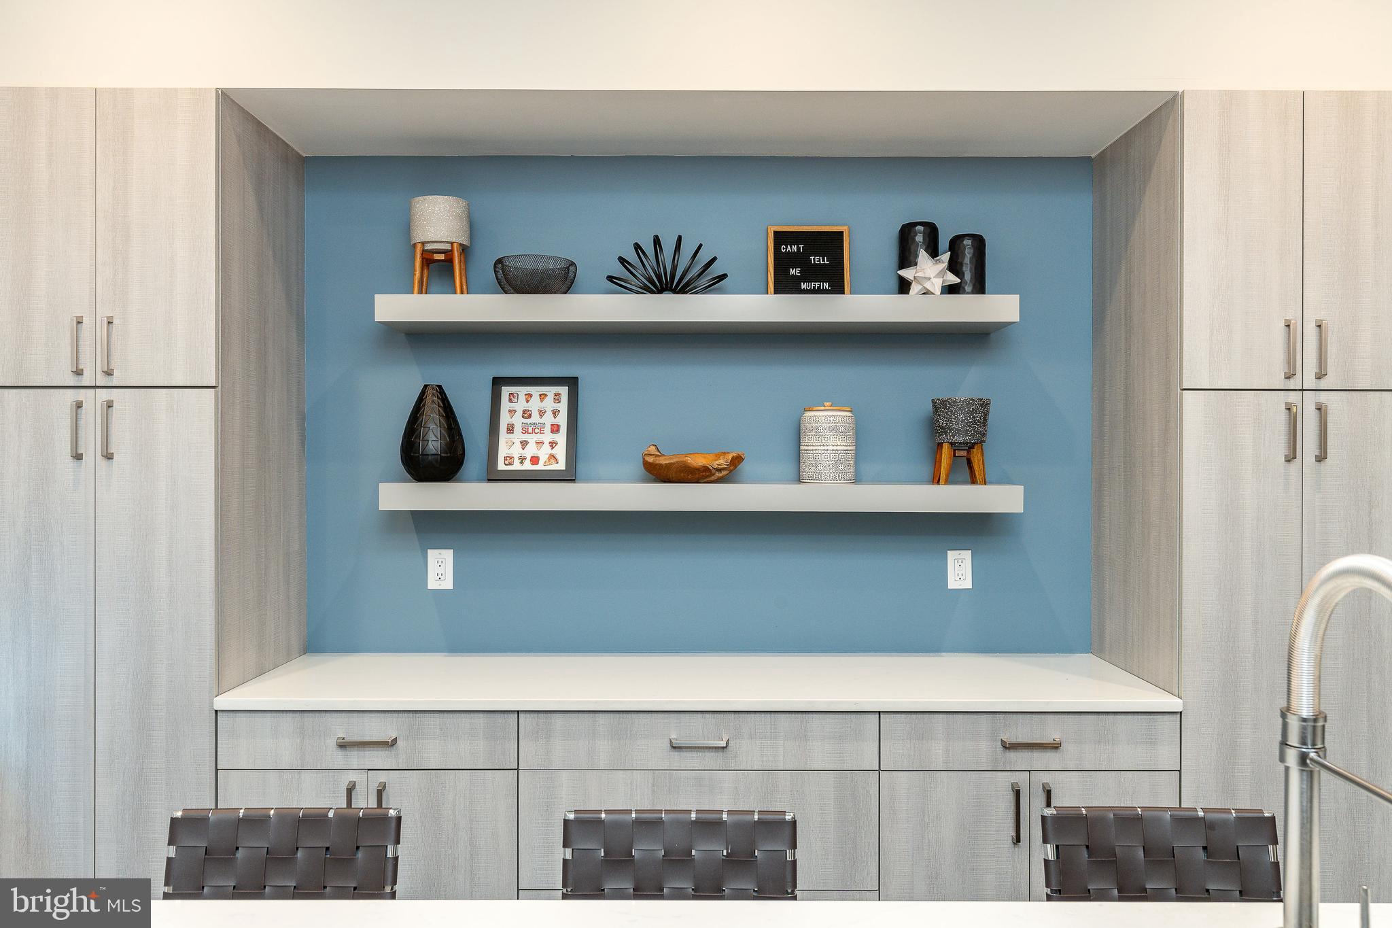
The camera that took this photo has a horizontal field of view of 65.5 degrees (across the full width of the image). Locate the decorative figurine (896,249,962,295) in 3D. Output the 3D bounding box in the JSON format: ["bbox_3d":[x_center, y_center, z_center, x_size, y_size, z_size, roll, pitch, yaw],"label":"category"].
[{"bbox_3d":[0.675,-0.548,3.136,0.185,0.144,0.166,0,0,0],"label":"decorative figurine"}]

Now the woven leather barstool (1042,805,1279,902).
[{"bbox_3d":[0.817,1.062,1.693,0.420,0.912,0.510,0,0,3],"label":"woven leather barstool"}]

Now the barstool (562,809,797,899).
[{"bbox_3d":[-0.029,1.066,1.700,0.420,0.900,0.480,0,0,0],"label":"barstool"}]

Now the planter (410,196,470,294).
[{"bbox_3d":[-0.757,-0.626,3.200,0.177,0.298,0.177,0,0,0],"label":"planter"}]

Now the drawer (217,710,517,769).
[{"bbox_3d":[-0.829,0.697,2.962,0.758,0.149,0.500,0,0,0],"label":"drawer"}]

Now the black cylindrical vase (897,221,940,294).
[{"bbox_3d":[0.667,-0.599,3.240,0.120,0.238,0.120,0,0,0],"label":"black cylindrical vase"}]

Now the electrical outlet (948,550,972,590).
[{"bbox_3d":[0.820,0.329,3.360,0.074,0.118,0.010,0,0,0],"label":"electrical outlet"}]

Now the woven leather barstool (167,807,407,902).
[{"bbox_3d":[-0.712,1.050,1.690,0.430,0.900,0.500,0,0,-2],"label":"woven leather barstool"}]

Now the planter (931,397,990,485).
[{"bbox_3d":[0.782,-0.066,3.189,0.175,0.250,0.175,0,0,0],"label":"planter"}]

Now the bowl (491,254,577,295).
[{"bbox_3d":[-0.472,-0.536,3.200,0.247,0.119,0.247,0,0,0],"label":"bowl"}]

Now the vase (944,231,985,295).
[{"bbox_3d":[0.812,-0.579,3.236,0.112,0.204,0.112,0,0,0],"label":"vase"}]

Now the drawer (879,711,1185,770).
[{"bbox_3d":[0.846,0.704,2.950,0.759,0.150,0.460,0,0,0],"label":"drawer"}]

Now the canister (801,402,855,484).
[{"bbox_3d":[0.391,-0.061,3.200,0.162,0.239,0.162,0,0,0],"label":"canister"}]

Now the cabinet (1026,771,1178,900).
[{"bbox_3d":[1.036,1.095,3.020,0.380,0.630,0.560,0,0,0],"label":"cabinet"}]

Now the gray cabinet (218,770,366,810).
[{"bbox_3d":[-1.021,1.085,2.990,0.379,0.620,0.510,0,0,0],"label":"gray cabinet"}]

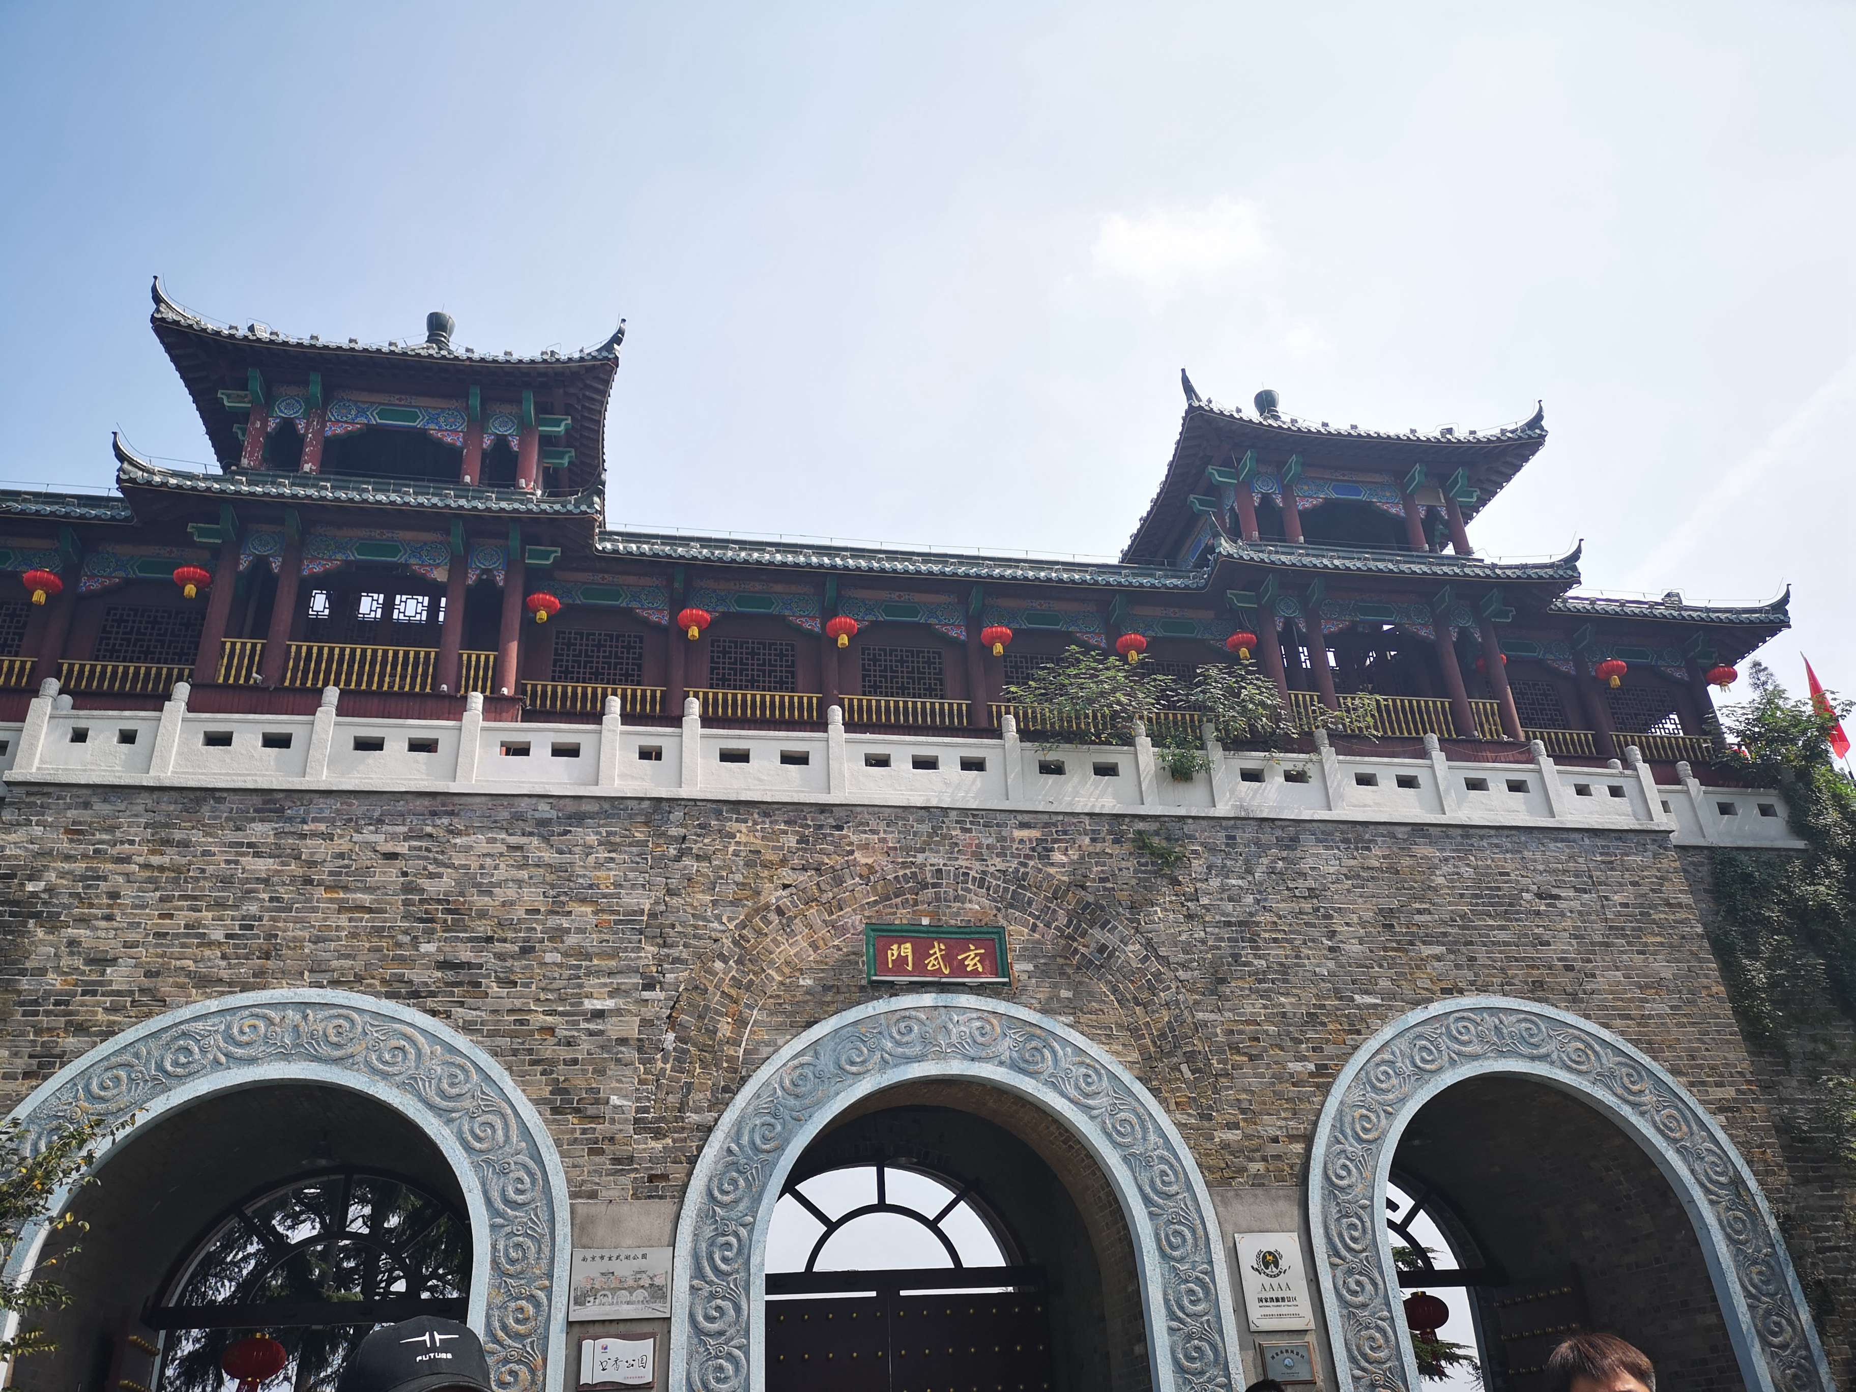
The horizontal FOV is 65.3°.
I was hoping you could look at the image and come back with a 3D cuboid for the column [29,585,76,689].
[{"bbox_3d":[-12.746,-0.895,21.166,0.265,2.104,0.265,3,-30,-11],"label":"column"}]

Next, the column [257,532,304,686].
[{"bbox_3d":[-9.476,-1.290,21.330,0.265,2.654,0.265,3,-30,-11],"label":"column"}]

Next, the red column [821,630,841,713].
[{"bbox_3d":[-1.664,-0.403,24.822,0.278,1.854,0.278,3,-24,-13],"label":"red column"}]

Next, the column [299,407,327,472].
[{"bbox_3d":[-9.970,-4.111,23.495,0.283,1.315,0.283,3,-24,-13],"label":"column"}]

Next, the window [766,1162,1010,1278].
[{"bbox_3d":[-0.667,8.383,23.249,3.919,1.695,0.150,3,-30,-11],"label":"window"}]

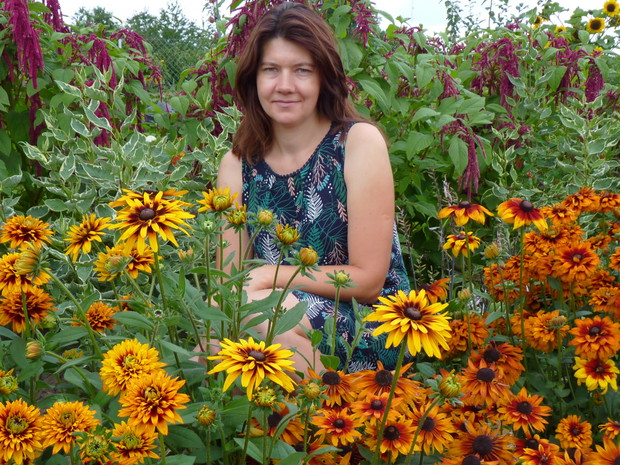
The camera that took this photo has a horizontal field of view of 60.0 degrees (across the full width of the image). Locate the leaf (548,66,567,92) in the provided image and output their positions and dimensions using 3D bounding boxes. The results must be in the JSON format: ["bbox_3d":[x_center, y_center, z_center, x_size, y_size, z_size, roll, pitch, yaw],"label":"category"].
[{"bbox_3d":[0.783,-0.484,1.700,0.058,0.082,0.020,0,13,0],"label":"leaf"}]

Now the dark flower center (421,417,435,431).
[{"bbox_3d":[0.180,0.291,0.820,0.021,0.017,0.021,0,45,0],"label":"dark flower center"}]

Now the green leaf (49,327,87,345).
[{"bbox_3d":[-0.382,0.164,0.850,0.066,0.025,0.032,0,12,0],"label":"green leaf"}]

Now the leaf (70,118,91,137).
[{"bbox_3d":[-0.619,-0.282,1.450,0.066,0.032,0.018,41,-18,6],"label":"leaf"}]

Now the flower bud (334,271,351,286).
[{"bbox_3d":[0.045,0.064,0.750,0.021,0.021,0.021,0,22,0],"label":"flower bud"}]

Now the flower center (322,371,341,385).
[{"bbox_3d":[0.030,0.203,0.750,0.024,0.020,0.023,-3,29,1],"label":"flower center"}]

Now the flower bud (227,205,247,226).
[{"bbox_3d":[-0.099,-0.023,0.730,0.026,0.028,0.026,0,14,0],"label":"flower bud"}]

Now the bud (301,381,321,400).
[{"bbox_3d":[0.002,0.200,0.680,0.022,0.023,0.022,0,27,0],"label":"bud"}]

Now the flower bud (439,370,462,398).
[{"bbox_3d":[0.175,0.190,0.670,0.028,0.031,0.028,12,26,-2],"label":"flower bud"}]

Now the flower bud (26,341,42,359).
[{"bbox_3d":[-0.410,0.174,0.800,0.024,0.025,0.025,6,0,-12],"label":"flower bud"}]

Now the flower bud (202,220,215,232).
[{"bbox_3d":[-0.159,-0.009,0.840,0.019,0.018,0.019,0,24,0],"label":"flower bud"}]

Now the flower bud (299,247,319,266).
[{"bbox_3d":[-0.001,0.031,0.700,0.024,0.025,0.024,14,15,-4],"label":"flower bud"}]

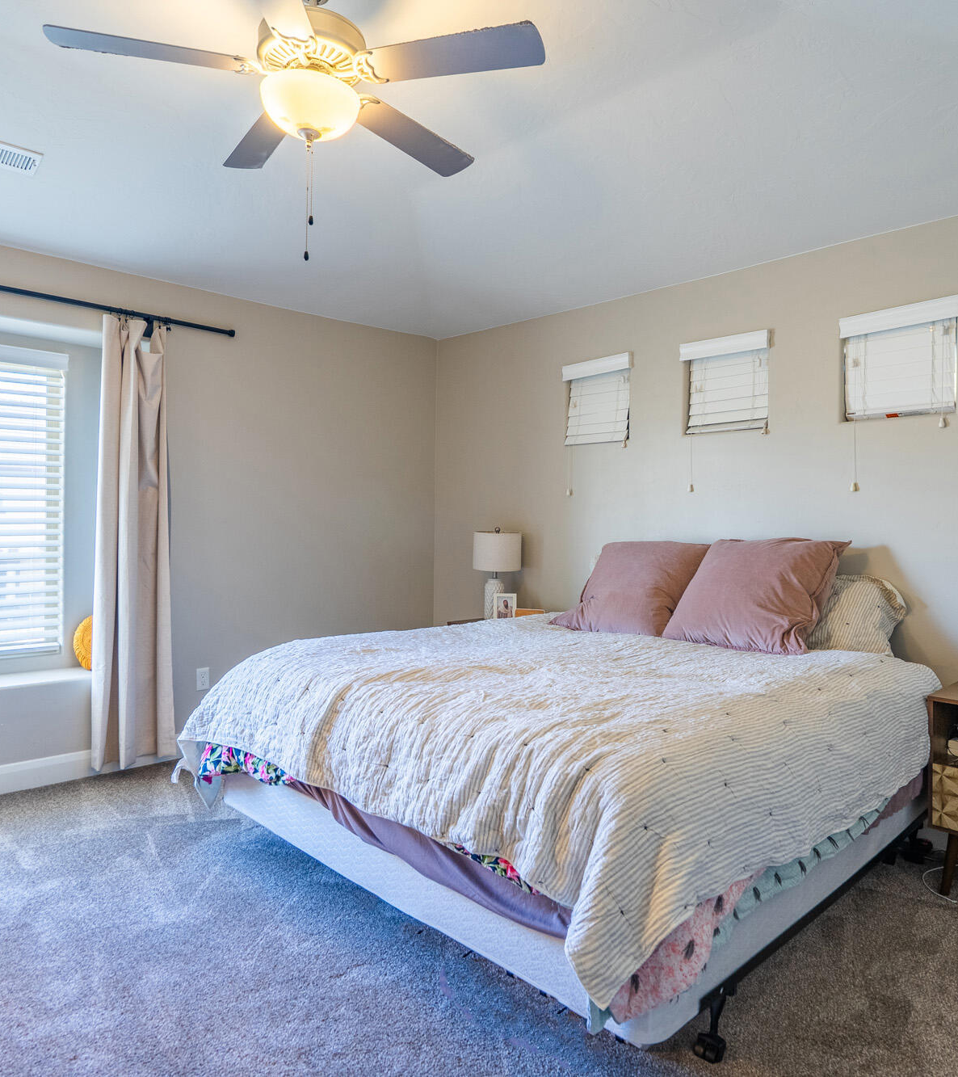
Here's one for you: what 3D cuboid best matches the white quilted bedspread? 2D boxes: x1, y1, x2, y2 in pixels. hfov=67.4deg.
[{"bbox_3d":[0.288,0.651,2.666,1.874,0.508,1.997,0,1,-43],"label":"white quilted bedspread"}]

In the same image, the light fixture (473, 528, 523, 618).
[{"bbox_3d":[0.111,0.207,4.250,0.277,0.539,0.277,1,1,0],"label":"light fixture"}]

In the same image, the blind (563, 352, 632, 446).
[{"bbox_3d":[0.664,-0.755,3.960,0.104,0.441,0.453,0,1,-43],"label":"blind"}]

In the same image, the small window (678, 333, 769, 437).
[{"bbox_3d":[1.172,-0.730,3.415,0.104,0.429,0.441,0,1,-43],"label":"small window"}]

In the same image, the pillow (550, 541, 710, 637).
[{"bbox_3d":[0.729,0.210,3.370,0.625,0.527,0.172,1,-38,47],"label":"pillow"}]

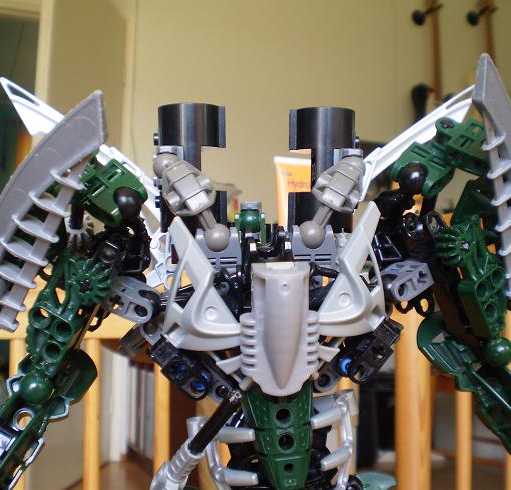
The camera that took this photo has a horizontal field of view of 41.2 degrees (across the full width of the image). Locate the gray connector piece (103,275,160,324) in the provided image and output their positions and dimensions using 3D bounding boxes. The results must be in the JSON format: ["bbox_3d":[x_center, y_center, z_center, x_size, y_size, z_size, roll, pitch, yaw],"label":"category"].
[{"bbox_3d":[-0.044,0.019,0.240,0.018,0.009,0.015,25,16,-7],"label":"gray connector piece"}]

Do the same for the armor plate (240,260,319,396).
[{"bbox_3d":[0.008,0.028,0.224,0.026,0.044,0.017,0,8,0],"label":"armor plate"}]

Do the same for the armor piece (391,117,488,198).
[{"bbox_3d":[0.069,-0.033,0.254,0.038,0.025,0.017,-27,0,-5],"label":"armor piece"}]

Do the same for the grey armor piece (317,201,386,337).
[{"bbox_3d":[0.033,0.009,0.236,0.023,0.046,0.016,7,0,-7],"label":"grey armor piece"}]

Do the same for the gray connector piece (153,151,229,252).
[{"bbox_3d":[-0.023,-0.017,0.257,0.018,0.043,0.013,-35,-2,-5],"label":"gray connector piece"}]

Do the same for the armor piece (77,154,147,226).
[{"bbox_3d":[-0.053,-0.020,0.250,0.029,0.018,0.015,40,0,0],"label":"armor piece"}]

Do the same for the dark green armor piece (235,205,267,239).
[{"bbox_3d":[-0.002,-0.010,0.305,0.014,0.015,0.014,0,0,0],"label":"dark green armor piece"}]

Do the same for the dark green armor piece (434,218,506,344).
[{"bbox_3d":[0.078,0.013,0.242,0.021,0.046,0.015,3,-21,-30],"label":"dark green armor piece"}]

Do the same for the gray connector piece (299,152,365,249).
[{"bbox_3d":[0.030,-0.017,0.262,0.018,0.043,0.013,30,-18,5],"label":"gray connector piece"}]

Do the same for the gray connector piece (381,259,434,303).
[{"bbox_3d":[0.055,0.013,0.250,0.018,0.009,0.015,-28,15,-19],"label":"gray connector piece"}]

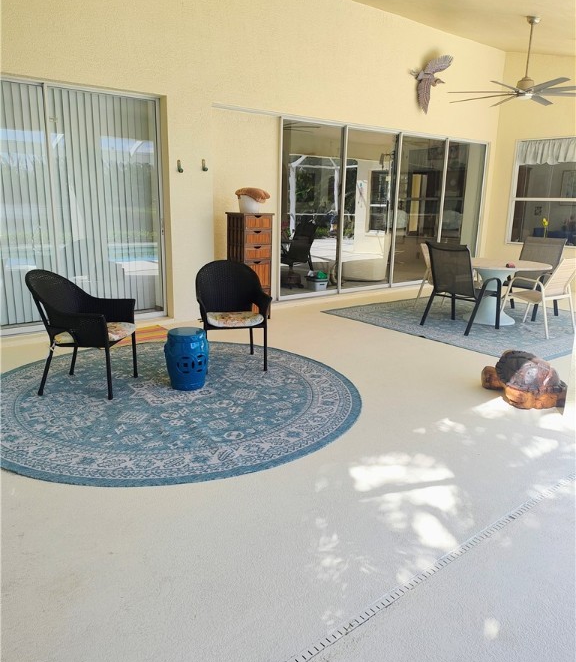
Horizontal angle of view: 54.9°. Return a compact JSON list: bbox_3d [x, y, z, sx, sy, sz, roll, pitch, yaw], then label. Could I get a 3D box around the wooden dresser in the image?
[{"bbox_3d":[-0.439,-0.780,6.588,0.399,1.247,0.435,-7,16,-31],"label":"wooden dresser"}]

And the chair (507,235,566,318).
[{"bbox_3d":[3.142,-0.692,7.204,0.739,0.967,0.638,-11,18,-41],"label":"chair"}]

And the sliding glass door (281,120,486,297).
[{"bbox_3d":[1.676,-1.870,8.774,4.451,2.429,0.145,-8,17,-35],"label":"sliding glass door"}]

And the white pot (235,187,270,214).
[{"bbox_3d":[-0.416,-1.534,6.549,0.410,0.305,0.360,0,14,-4],"label":"white pot"}]

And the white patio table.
[{"bbox_3d":[2.549,-0.463,6.737,1.095,0.715,1.095,-8,17,-35],"label":"white patio table"}]

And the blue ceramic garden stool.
[{"bbox_3d":[-0.779,0.192,4.282,0.338,0.442,0.338,1,14,0],"label":"blue ceramic garden stool"}]

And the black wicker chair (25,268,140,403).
[{"bbox_3d":[-1.534,-0.019,4.118,0.624,0.892,0.602,3,14,4],"label":"black wicker chair"}]

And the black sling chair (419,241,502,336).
[{"bbox_3d":[1.979,-0.515,6.343,0.754,0.974,0.638,-8,17,-35],"label":"black sling chair"}]

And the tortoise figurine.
[{"bbox_3d":[1.784,0.347,4.190,0.638,0.319,0.428,5,14,13],"label":"tortoise figurine"}]

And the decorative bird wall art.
[{"bbox_3d":[2.209,-3.738,8.436,0.754,0.857,0.261,-8,17,-35],"label":"decorative bird wall art"}]

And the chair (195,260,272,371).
[{"bbox_3d":[-0.498,-0.152,4.794,0.602,0.880,0.624,-3,14,-16],"label":"chair"}]

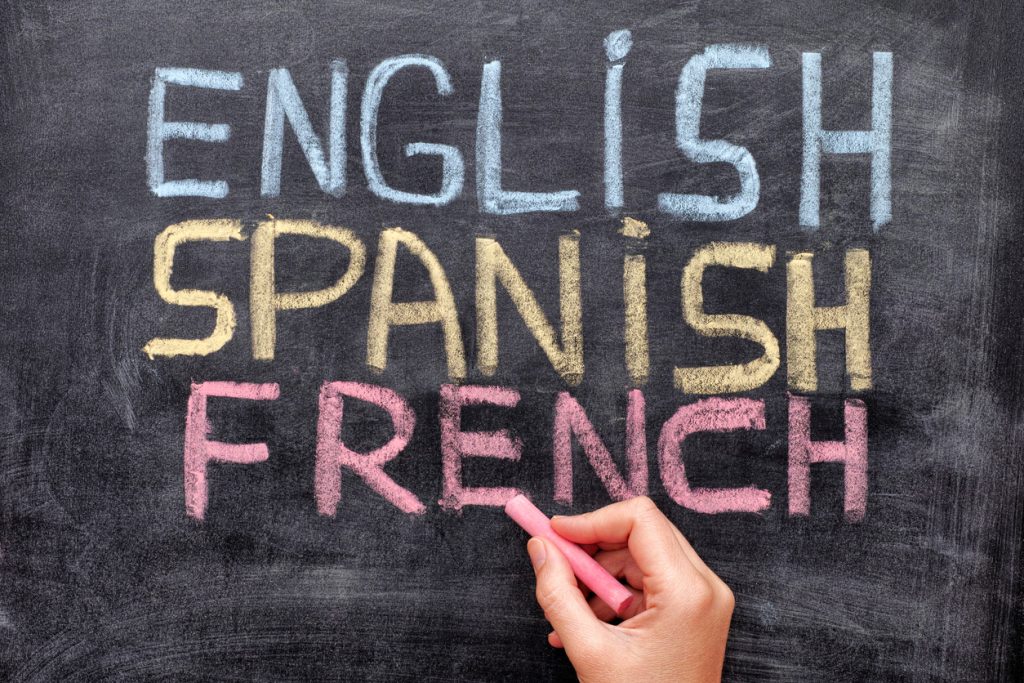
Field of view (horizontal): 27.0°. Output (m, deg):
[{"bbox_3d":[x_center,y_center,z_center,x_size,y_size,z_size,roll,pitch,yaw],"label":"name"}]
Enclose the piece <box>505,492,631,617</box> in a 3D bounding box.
[{"bbox_3d":[0.028,0.104,1.045,0.076,0.012,0.012,41,-3,19],"label":"piece"}]

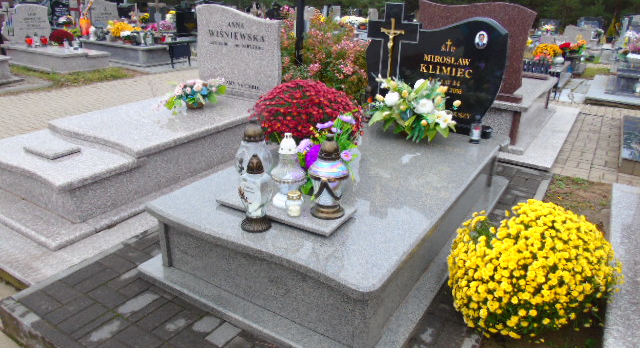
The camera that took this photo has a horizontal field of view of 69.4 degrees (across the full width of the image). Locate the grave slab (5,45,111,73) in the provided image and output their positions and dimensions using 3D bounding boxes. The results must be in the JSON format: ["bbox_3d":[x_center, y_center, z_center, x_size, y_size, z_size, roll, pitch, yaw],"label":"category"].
[{"bbox_3d":[-4.805,-2.137,8.389,1.770,0.275,0.920,15,25,28],"label":"grave slab"}]

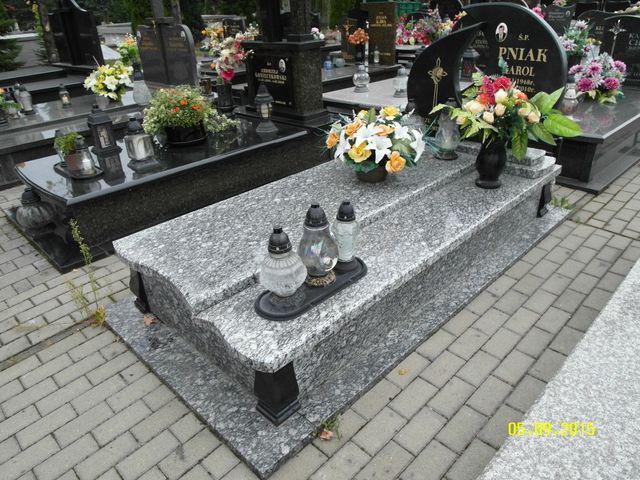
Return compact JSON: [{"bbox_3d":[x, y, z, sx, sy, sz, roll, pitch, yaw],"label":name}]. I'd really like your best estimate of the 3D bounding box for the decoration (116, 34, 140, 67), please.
[{"bbox_3d":[-2.455,-2.322,5.660,0.280,0.480,0.300,-27,38,-37],"label":"decoration"}]

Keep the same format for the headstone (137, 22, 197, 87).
[{"bbox_3d":[-1.793,-2.143,5.159,0.940,0.640,0.120,21,37,36],"label":"headstone"}]

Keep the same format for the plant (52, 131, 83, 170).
[{"bbox_3d":[-1.696,-0.600,2.991,0.190,0.235,0.190,-27,38,-37],"label":"plant"}]

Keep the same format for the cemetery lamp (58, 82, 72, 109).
[{"bbox_3d":[-2.628,-1.508,4.603,0.105,0.230,0.105,-27,38,-37],"label":"cemetery lamp"}]

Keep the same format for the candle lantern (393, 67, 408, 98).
[{"bbox_3d":[0.816,-1.586,4.450,0.165,0.278,0.165,-2,29,1],"label":"candle lantern"}]

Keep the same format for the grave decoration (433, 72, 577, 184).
[{"bbox_3d":[0.976,-0.574,2.405,0.760,0.620,0.460,18,35,32],"label":"grave decoration"}]

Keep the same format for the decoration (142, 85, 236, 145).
[{"bbox_3d":[-1.063,-1.016,3.550,0.640,0.390,0.450,-27,37,-36],"label":"decoration"}]

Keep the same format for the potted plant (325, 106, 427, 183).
[{"bbox_3d":[0.306,-0.531,2.524,0.540,0.380,0.500,8,31,19],"label":"potted plant"}]

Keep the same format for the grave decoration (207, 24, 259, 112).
[{"bbox_3d":[-0.790,-1.596,4.121,0.420,0.740,0.460,-27,38,-37],"label":"grave decoration"}]

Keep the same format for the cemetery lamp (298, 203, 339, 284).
[{"bbox_3d":[-0.005,0.020,1.688,0.150,0.338,0.150,-2,29,1],"label":"cemetery lamp"}]

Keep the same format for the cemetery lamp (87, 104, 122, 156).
[{"bbox_3d":[-1.644,-0.837,3.334,0.155,0.345,0.155,-27,37,-36],"label":"cemetery lamp"}]

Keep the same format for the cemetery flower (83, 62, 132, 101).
[{"bbox_3d":[-2.185,-1.604,4.567,0.470,0.400,0.470,-27,38,-37],"label":"cemetery flower"}]

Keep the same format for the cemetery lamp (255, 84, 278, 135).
[{"bbox_3d":[-0.445,-1.075,3.629,0.160,0.355,0.160,-27,37,-36],"label":"cemetery lamp"}]

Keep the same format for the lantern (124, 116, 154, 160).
[{"bbox_3d":[-1.226,-0.660,3.004,0.160,0.320,0.160,-27,37,-36],"label":"lantern"}]

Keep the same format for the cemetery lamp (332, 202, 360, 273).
[{"bbox_3d":[0.101,-0.024,1.810,0.112,0.275,0.112,-2,29,1],"label":"cemetery lamp"}]

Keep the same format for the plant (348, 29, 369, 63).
[{"bbox_3d":[0.550,-2.816,6.465,0.280,0.470,0.290,-2,29,1],"label":"plant"}]

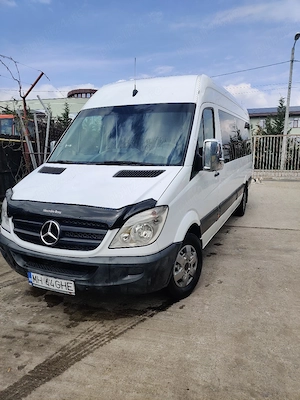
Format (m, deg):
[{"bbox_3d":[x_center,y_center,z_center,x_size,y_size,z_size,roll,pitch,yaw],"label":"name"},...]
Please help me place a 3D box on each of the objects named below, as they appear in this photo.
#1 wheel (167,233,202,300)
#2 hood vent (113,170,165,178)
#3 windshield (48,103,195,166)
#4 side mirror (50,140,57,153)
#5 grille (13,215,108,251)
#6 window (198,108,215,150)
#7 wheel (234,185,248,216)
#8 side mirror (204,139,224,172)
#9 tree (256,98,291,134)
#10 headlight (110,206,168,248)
[{"bbox_3d":[0.309,0.685,3.265,0.240,0.700,0.700,8,13,39],"label":"wheel"},{"bbox_3d":[-0.100,-0.247,2.957,0.450,0.040,0.150,2,33,11],"label":"hood vent"},{"bbox_3d":[-0.348,-0.801,3.615,1.740,0.940,0.170,4,-32,25],"label":"windshield"},{"bbox_3d":[-1.271,-0.616,4.215,0.210,0.340,0.140,4,11,25],"label":"side mirror"},{"bbox_3d":[-0.848,0.268,2.695,1.080,0.280,0.160,4,11,25],"label":"grille"},{"bbox_3d":[0.666,-0.734,3.637,0.070,0.680,0.820,-2,9,26],"label":"window"},{"bbox_3d":[2.000,0.022,6.751,0.240,0.690,0.690,4,11,25],"label":"wheel"},{"bbox_3d":[0.679,-0.473,3.321,0.210,0.340,0.140,4,11,25],"label":"side mirror"},{"bbox_3d":[6.758,-3.634,17.139,2.000,4.000,2.000,-1,10,0],"label":"tree"},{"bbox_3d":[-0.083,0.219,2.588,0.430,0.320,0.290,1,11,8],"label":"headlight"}]

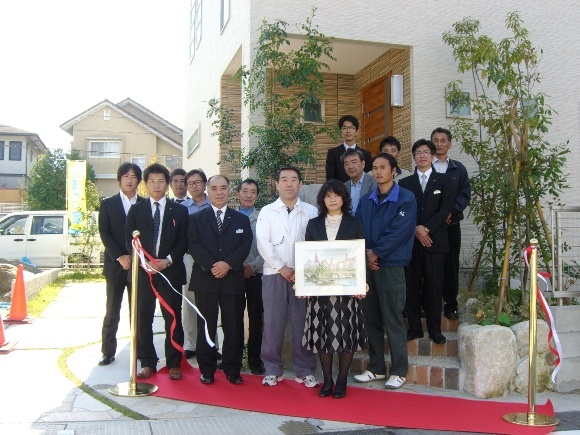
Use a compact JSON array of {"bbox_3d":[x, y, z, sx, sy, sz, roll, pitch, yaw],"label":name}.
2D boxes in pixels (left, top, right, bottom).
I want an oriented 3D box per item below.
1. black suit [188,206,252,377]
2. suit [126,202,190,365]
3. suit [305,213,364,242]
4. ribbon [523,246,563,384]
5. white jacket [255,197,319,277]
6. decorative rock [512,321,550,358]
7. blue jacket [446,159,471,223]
[{"bbox_3d":[-0.567,0.603,5.190,0.530,1.400,0.340,1,0,-5],"label":"black suit"},{"bbox_3d":[-1.097,0.548,5.250,0.530,1.420,0.340,1,0,-10],"label":"suit"},{"bbox_3d":[0.327,0.240,4.630,0.450,0.550,0.280,0,-3,2],"label":"suit"},{"bbox_3d":[1.721,0.661,4.340,0.280,0.930,0.170,1,0,6],"label":"ribbon"},{"bbox_3d":[-0.004,0.144,4.970,0.510,0.610,0.310,0,-3,-2],"label":"white jacket"},{"bbox_3d":[1.813,0.916,4.800,0.300,0.290,0.300,0,-3,6],"label":"decorative rock"},{"bbox_3d":[1.370,-0.243,5.720,0.500,0.600,0.300,0,-3,11],"label":"blue jacket"}]

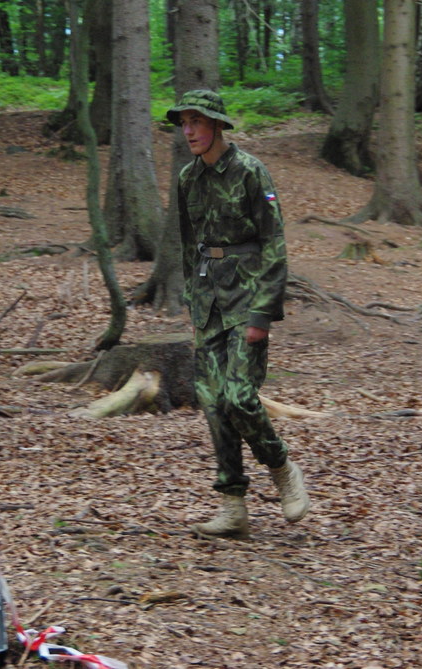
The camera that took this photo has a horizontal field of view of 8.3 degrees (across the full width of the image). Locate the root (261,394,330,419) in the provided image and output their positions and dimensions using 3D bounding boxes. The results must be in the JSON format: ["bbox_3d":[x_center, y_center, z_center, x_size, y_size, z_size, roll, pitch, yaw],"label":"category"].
[{"bbox_3d":[0.472,0.407,16.500,0.460,0.130,0.220,2,4,20],"label":"root"}]

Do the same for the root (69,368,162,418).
[{"bbox_3d":[-0.540,0.333,16.500,0.560,0.250,0.300,2,4,27],"label":"root"}]

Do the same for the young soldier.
[{"bbox_3d":[0.111,-0.085,11.750,0.480,1.780,0.540,3,5,43],"label":"young soldier"}]

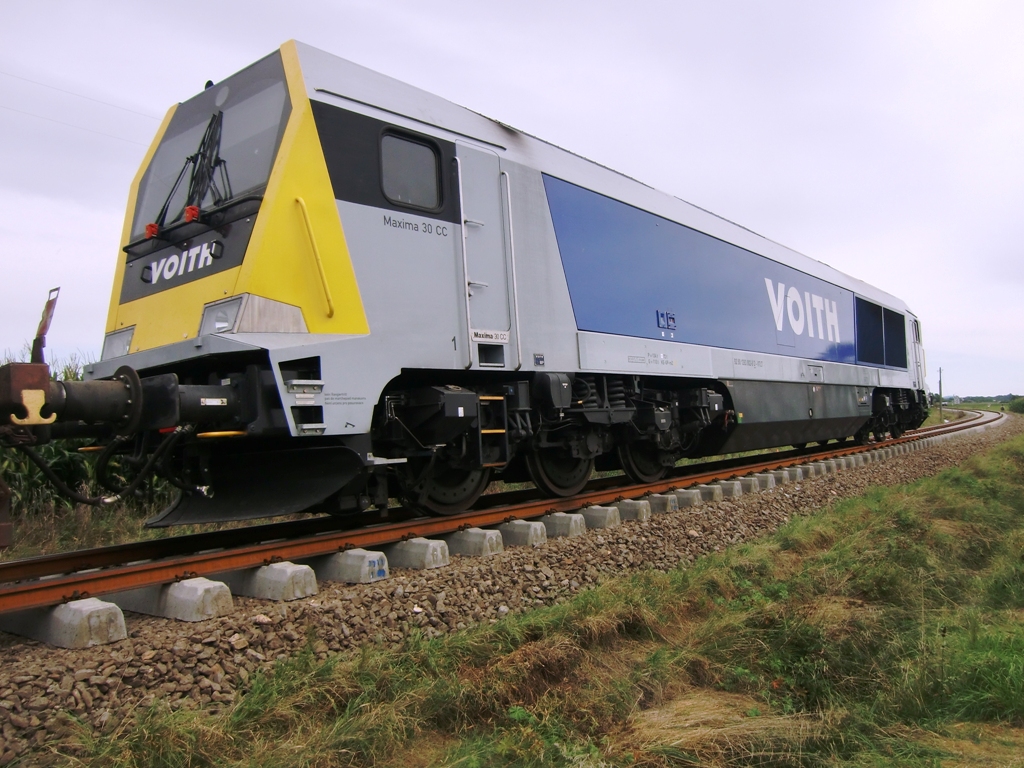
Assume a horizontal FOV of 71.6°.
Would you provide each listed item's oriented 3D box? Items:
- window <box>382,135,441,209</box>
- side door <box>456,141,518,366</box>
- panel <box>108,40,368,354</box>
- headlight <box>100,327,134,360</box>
[{"bbox_3d":[-0.891,-1.905,6.331,0.560,0.600,0.080,0,-6,-44],"label":"window"},{"bbox_3d":[-0.223,-1.231,6.918,0.100,2.150,0.670,-7,-6,40],"label":"side door"},{"bbox_3d":[-2.622,-1.579,6.391,2.720,2.550,1.120,-7,-6,40],"label":"panel"},{"bbox_3d":[-3.624,-0.363,6.548,0.520,0.290,0.150,-7,-6,40],"label":"headlight"}]

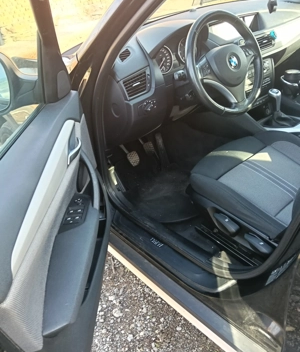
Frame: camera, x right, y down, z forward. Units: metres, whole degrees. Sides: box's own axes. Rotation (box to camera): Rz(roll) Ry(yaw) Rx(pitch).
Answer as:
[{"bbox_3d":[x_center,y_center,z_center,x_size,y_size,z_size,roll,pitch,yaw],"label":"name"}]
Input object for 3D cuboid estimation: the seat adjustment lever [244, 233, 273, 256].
[{"bbox_3d":[0.370,0.232,1.065,0.028,0.031,0.105,-32,52,-30],"label":"seat adjustment lever"}]

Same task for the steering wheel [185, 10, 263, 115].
[{"bbox_3d":[0.273,-0.407,1.154,0.375,0.372,0.085,-28,14,-30],"label":"steering wheel"}]

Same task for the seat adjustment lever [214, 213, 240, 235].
[{"bbox_3d":[0.283,0.174,1.138,0.028,0.031,0.105,-32,52,-30],"label":"seat adjustment lever"}]

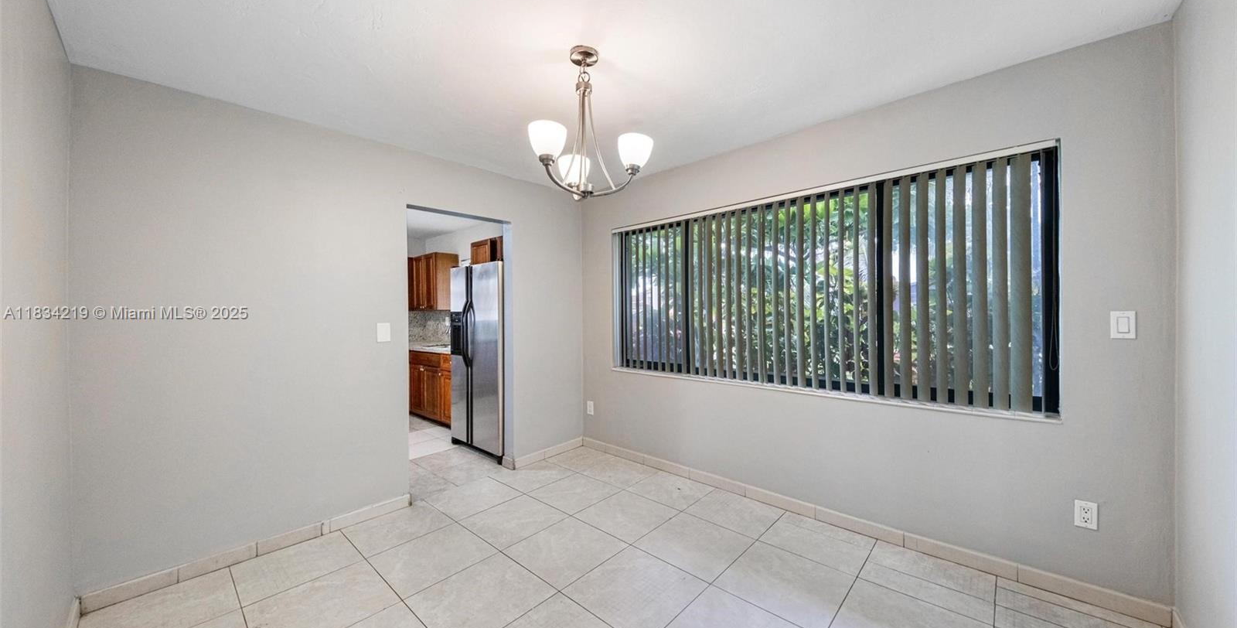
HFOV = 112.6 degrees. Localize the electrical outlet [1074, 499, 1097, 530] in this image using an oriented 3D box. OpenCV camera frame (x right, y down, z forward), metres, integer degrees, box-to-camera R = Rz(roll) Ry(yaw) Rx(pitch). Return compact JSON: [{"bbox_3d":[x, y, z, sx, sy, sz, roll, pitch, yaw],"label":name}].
[{"bbox_3d":[2.063,0.886,1.816,0.070,0.115,0.008,0,0,43],"label":"electrical outlet"}]

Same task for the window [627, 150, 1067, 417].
[{"bbox_3d":[1.000,-0.149,2.853,2.780,1.255,0.080,0,0,43],"label":"window"}]

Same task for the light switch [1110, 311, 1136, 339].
[{"bbox_3d":[2.132,0.047,1.739,0.070,0.115,0.009,0,0,43],"label":"light switch"}]

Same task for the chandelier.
[{"bbox_3d":[-0.180,-0.825,1.784,0.535,0.639,0.495,0,0,43],"label":"chandelier"}]

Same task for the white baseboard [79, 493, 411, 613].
[{"bbox_3d":[-1.909,1.284,2.333,0.012,0.077,1.389,0,0,43],"label":"white baseboard"}]

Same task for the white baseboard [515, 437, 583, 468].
[{"bbox_3d":[-0.601,1.262,3.742,0.012,0.077,0.773,0,0,43],"label":"white baseboard"}]

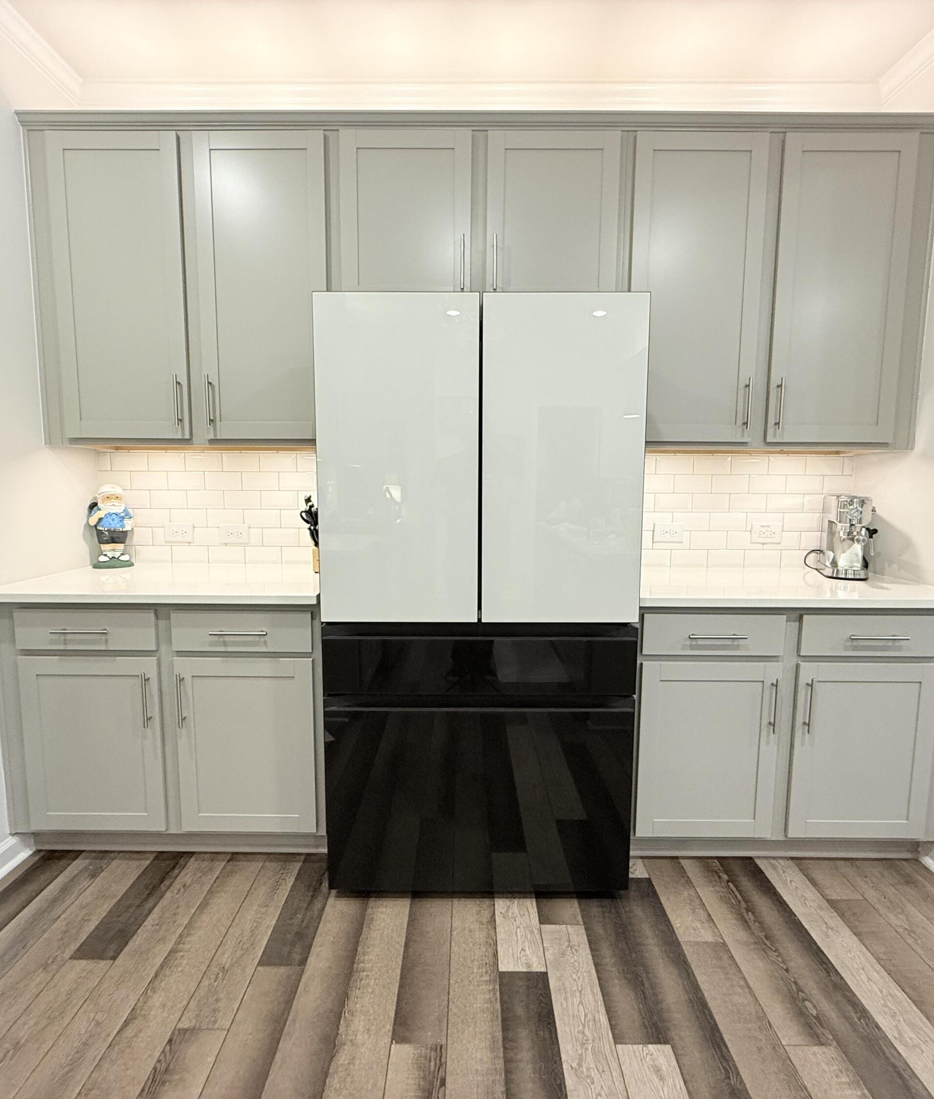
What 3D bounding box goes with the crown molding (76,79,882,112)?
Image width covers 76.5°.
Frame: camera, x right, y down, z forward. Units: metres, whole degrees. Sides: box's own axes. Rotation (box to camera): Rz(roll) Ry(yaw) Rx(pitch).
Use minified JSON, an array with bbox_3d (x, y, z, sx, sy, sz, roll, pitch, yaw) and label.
[{"bbox_3d":[0.042,-1.735,2.263,3.120,0.085,0.070,0,6,0],"label":"crown molding"}]

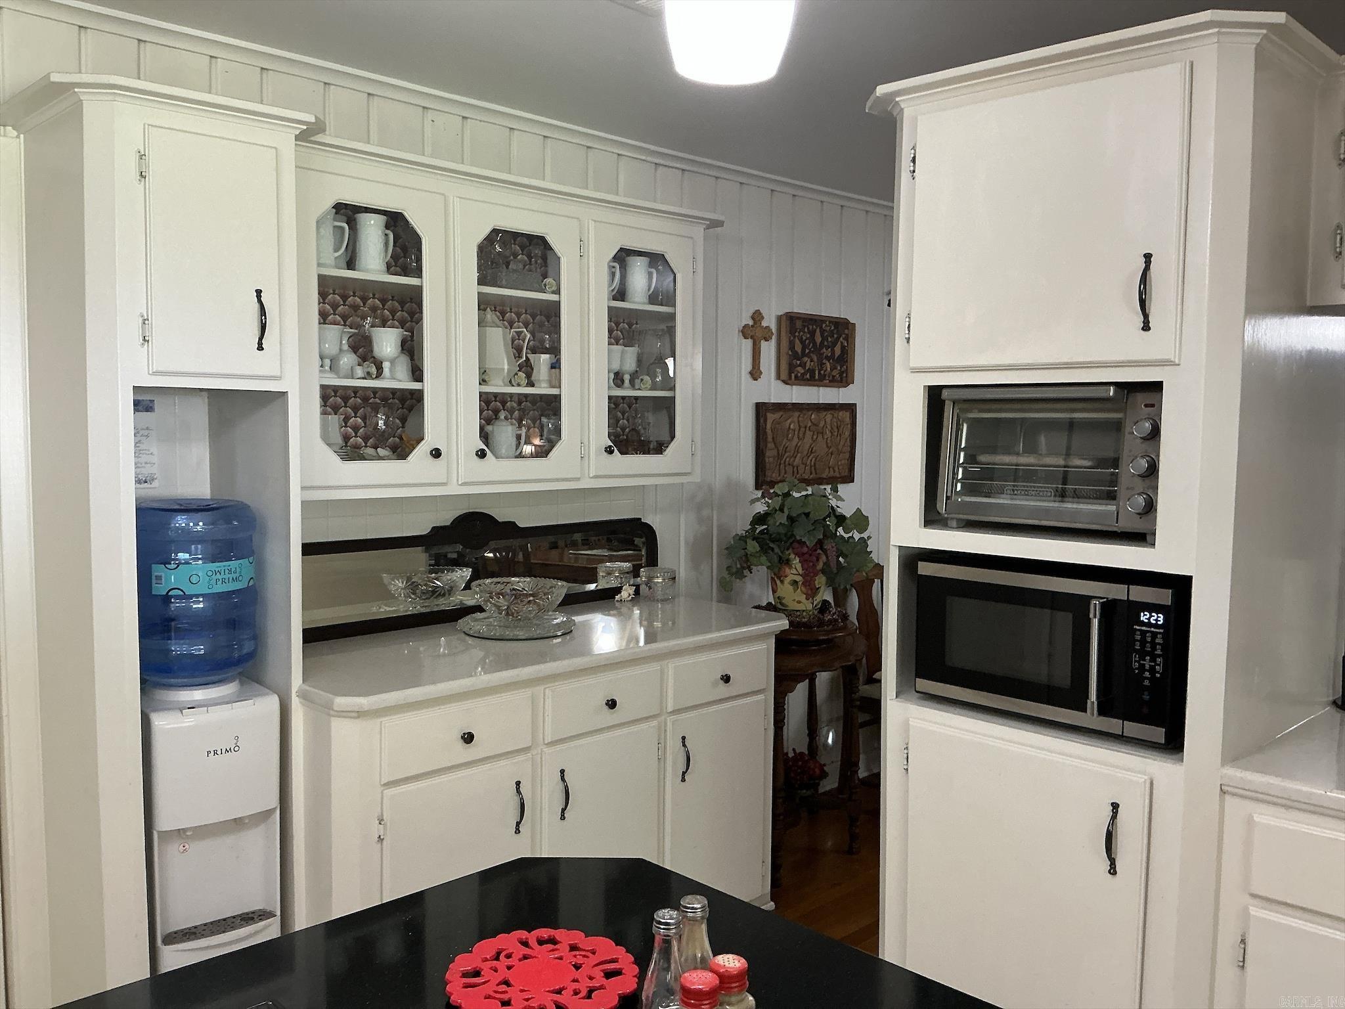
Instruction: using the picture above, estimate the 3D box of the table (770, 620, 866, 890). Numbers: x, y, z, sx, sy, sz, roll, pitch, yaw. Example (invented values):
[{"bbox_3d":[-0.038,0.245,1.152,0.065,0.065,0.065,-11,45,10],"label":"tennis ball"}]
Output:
[{"bbox_3d":[0.433,0.839,3.881,0.500,0.800,0.500,1,4,0],"label":"table"}]

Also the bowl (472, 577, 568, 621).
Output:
[{"bbox_3d":[-0.445,0.282,3.175,0.275,0.104,0.275,1,4,0],"label":"bowl"}]

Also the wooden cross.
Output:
[{"bbox_3d":[0.325,-0.607,4.151,0.180,0.270,0.020,-4,6,-44],"label":"wooden cross"}]

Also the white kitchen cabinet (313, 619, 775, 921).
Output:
[{"bbox_3d":[-0.422,0.843,3.143,1.485,0.886,0.625,-4,6,-44],"label":"white kitchen cabinet"}]

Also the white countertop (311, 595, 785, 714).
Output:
[{"bbox_3d":[-0.380,0.390,3.126,1.573,0.036,0.650,-4,6,-44],"label":"white countertop"}]

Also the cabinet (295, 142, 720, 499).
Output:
[{"bbox_3d":[-0.489,-0.471,3.158,1.490,0.849,0.345,-4,6,-44],"label":"cabinet"}]

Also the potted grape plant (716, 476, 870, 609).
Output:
[{"bbox_3d":[0.440,0.147,3.860,0.530,0.460,0.470,-4,6,-44],"label":"potted grape plant"}]

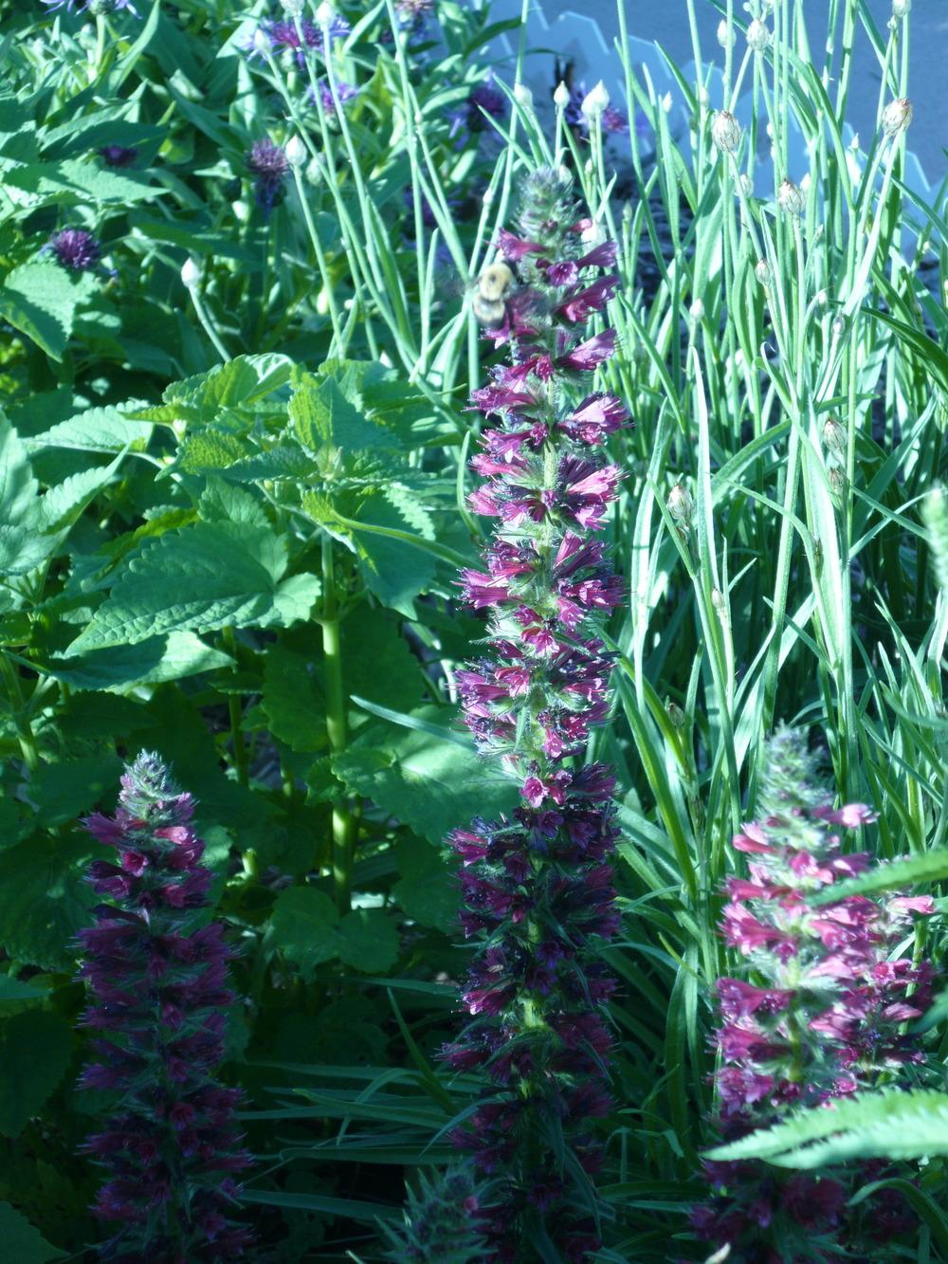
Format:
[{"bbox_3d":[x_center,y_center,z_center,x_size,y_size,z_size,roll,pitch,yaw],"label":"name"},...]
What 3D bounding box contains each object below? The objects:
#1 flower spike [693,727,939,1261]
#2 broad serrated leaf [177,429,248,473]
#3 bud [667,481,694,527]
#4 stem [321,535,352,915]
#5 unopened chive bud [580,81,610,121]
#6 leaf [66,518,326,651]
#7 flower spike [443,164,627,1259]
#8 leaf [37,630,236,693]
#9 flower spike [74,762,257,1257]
[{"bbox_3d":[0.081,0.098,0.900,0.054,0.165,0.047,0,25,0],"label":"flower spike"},{"bbox_3d":[-0.073,-0.050,1.020,0.023,0.011,0.018,0,20,0],"label":"broad serrated leaf"},{"bbox_3d":[0.073,-0.046,1.300,0.009,0.016,0.009,-13,21,5],"label":"bud"},{"bbox_3d":[-0.041,0.028,1.090,0.005,0.125,0.005,-2,22,1],"label":"stem"},{"bbox_3d":[0.038,-0.167,1.150,0.009,0.013,0.009,0,20,0],"label":"unopened chive bud"},{"bbox_3d":[-0.080,-0.012,1.030,0.072,0.014,0.045,-16,39,-12],"label":"leaf"},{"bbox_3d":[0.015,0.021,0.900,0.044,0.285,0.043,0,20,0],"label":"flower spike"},{"bbox_3d":[-0.098,0.009,1.060,0.055,0.012,0.036,-1,30,-1],"label":"leaf"},{"bbox_3d":[-0.079,0.108,0.956,0.041,0.170,0.041,-2,25,1],"label":"flower spike"}]

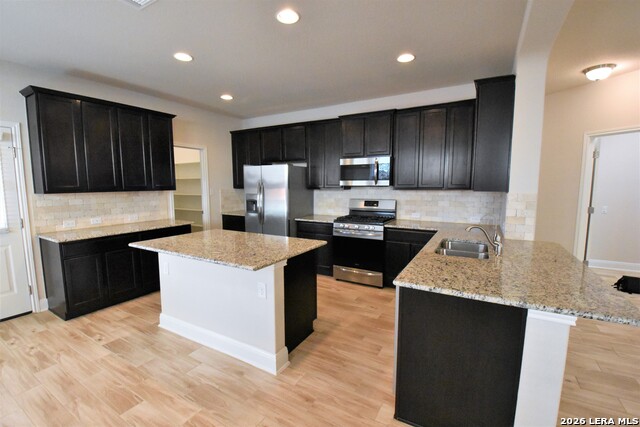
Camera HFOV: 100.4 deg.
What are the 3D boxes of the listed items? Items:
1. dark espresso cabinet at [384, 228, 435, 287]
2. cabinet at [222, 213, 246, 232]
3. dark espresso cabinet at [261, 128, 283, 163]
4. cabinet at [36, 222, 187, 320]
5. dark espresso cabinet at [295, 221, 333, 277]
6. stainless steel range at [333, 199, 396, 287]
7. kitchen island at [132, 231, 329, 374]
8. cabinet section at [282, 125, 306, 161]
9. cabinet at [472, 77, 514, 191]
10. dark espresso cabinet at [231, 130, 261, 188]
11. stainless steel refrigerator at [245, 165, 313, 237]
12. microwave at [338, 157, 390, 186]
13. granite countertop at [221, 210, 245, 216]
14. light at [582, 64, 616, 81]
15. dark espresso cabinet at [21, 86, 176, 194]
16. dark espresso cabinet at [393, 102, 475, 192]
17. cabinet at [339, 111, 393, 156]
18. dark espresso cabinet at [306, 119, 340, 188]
[{"bbox_3d":[1.332,0.619,3.767,0.660,0.875,0.620,3,8,30],"label":"dark espresso cabinet"},{"bbox_3d":[-1.404,0.465,5.312,0.797,0.851,0.600,3,6,29],"label":"cabinet"},{"bbox_3d":[-0.783,-1.251,4.941,0.471,0.582,0.340,3,6,29],"label":"dark espresso cabinet"},{"bbox_3d":[-2.526,0.642,3.526,0.595,0.851,1.462,3,6,29],"label":"cabinet"},{"bbox_3d":[0.092,0.545,4.480,0.665,0.875,0.620,3,8,30],"label":"dark espresso cabinet"},{"bbox_3d":[0.691,0.422,4.070,0.758,1.205,0.680,3,8,30],"label":"stainless steel range"},{"bbox_3d":[-0.845,0.720,2.560,1.548,0.886,0.991,3,6,29],"label":"kitchen island"},{"bbox_3d":[-0.370,-1.219,4.706,0.490,0.590,0.340,3,7,30],"label":"cabinet section"},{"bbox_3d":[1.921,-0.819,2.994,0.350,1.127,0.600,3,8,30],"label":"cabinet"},{"bbox_3d":[-1.330,-1.042,5.281,0.762,1.087,0.345,3,8,30],"label":"dark espresso cabinet"},{"bbox_3d":[-0.709,0.060,4.724,0.911,1.771,0.790,3,6,29],"label":"stainless steel refrigerator"},{"bbox_3d":[0.765,-0.624,4.087,0.759,0.417,0.435,3,7,30],"label":"microwave"},{"bbox_3d":[-1.414,0.025,5.250,0.797,0.038,0.640,3,6,29],"label":"granite countertop"},{"bbox_3d":[3.207,-1.594,3.071,0.280,0.125,0.280,3,8,30],"label":"light"},{"bbox_3d":[-2.740,-0.836,3.536,0.361,1.102,1.530,3,8,30],"label":"dark espresso cabinet"},{"bbox_3d":[1.565,-0.877,3.654,0.975,1.073,0.340,3,6,29],"label":"dark espresso cabinet"},{"bbox_3d":[0.754,-1.155,4.020,0.775,0.600,0.405,3,8,30],"label":"cabinet"},{"bbox_3d":[0.136,-0.956,4.452,0.645,1.073,0.340,3,6,29],"label":"dark espresso cabinet"}]

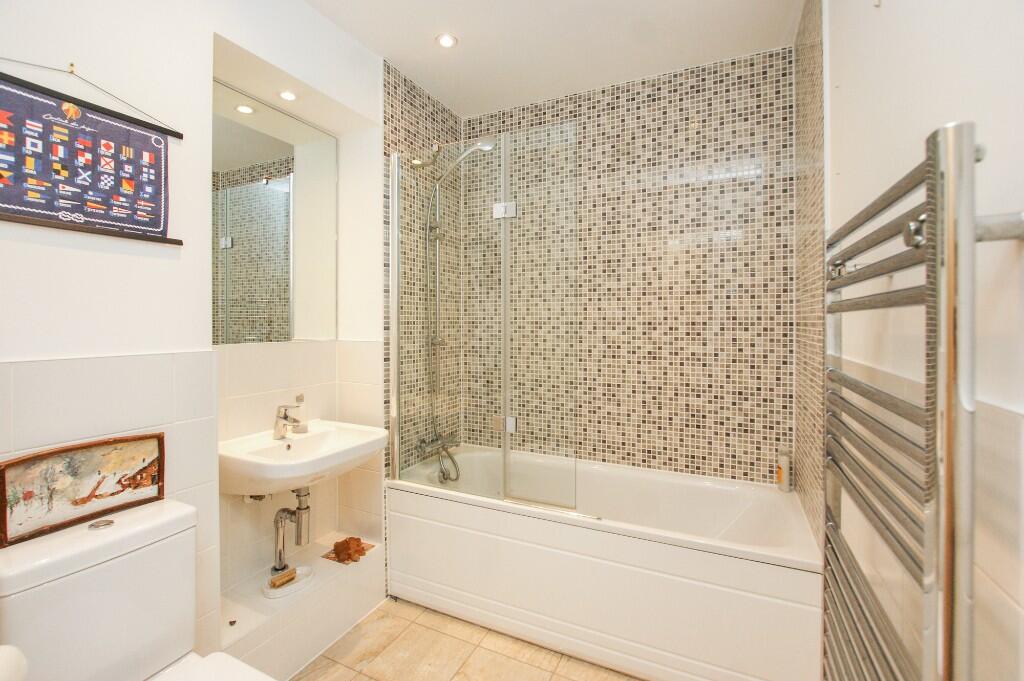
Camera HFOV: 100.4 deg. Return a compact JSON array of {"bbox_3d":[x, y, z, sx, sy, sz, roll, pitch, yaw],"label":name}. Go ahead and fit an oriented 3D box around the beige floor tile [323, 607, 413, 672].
[{"bbox_3d":[-0.580,1.218,1.741,0.190,0.010,0.302,0,1,26],"label":"beige floor tile"}]

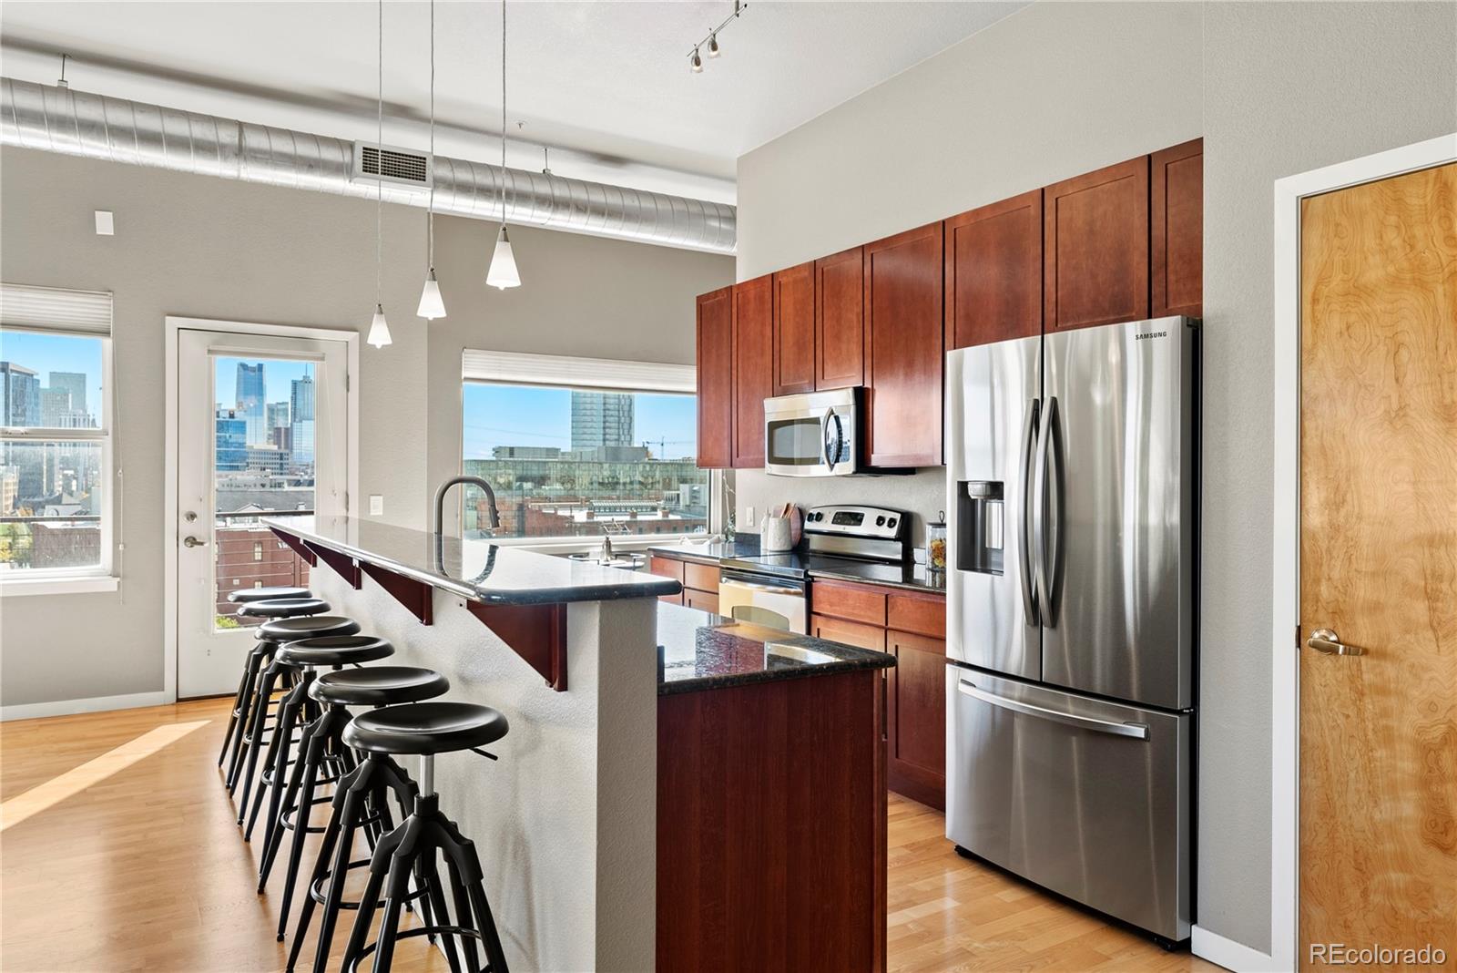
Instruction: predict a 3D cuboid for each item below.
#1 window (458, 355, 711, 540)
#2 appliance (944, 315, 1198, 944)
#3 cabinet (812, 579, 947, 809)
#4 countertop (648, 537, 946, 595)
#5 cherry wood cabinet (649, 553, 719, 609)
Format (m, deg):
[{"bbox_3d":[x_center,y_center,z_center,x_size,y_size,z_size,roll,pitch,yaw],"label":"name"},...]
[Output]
[{"bbox_3d":[-1.120,-0.322,8.225,2.320,1.495,0.130,0,1,-32],"label":"window"},{"bbox_3d":[1.312,0.417,3.284,0.775,1.785,0.908,0,1,-32],"label":"appliance"},{"bbox_3d":[0.915,0.861,4.190,0.610,0.878,0.995,0,1,-32],"label":"cabinet"},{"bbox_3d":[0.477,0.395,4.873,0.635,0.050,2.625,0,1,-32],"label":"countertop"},{"bbox_3d":[0.022,0.845,5.631,0.610,0.878,0.845,0,1,-32],"label":"cherry wood cabinet"}]

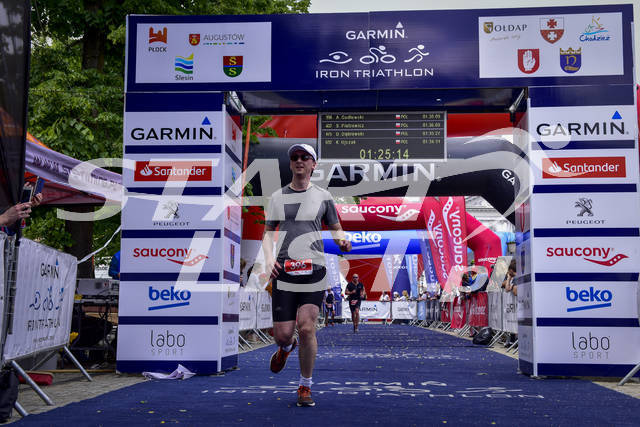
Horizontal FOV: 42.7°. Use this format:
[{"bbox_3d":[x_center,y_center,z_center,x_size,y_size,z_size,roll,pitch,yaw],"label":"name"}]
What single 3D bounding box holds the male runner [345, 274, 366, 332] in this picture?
[{"bbox_3d":[1.063,2.696,24.500,0.620,1.750,0.550,0,-7,-1],"label":"male runner"}]

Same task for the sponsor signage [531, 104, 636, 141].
[{"bbox_3d":[2.596,-0.886,8.136,1.032,0.348,0.040,0,-7,5],"label":"sponsor signage"}]

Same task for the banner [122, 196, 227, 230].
[{"bbox_3d":[-1.513,-0.007,8.357,1.020,0.343,0.040,0,-7,5],"label":"banner"}]

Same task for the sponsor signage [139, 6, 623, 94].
[{"bbox_3d":[0.543,-1.636,8.205,5.039,0.808,0.120,0,-7,4],"label":"sponsor signage"}]

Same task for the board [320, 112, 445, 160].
[{"bbox_3d":[0.701,-0.858,9.189,1.421,0.563,0.100,0,-7,5],"label":"board"}]

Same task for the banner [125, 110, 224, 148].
[{"bbox_3d":[-1.472,-0.852,8.229,1.004,0.352,0.050,0,-7,4],"label":"banner"}]

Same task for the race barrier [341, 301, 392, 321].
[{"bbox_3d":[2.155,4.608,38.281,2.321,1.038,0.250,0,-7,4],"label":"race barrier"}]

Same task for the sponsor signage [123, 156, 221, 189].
[{"bbox_3d":[-1.510,-0.438,8.408,1.020,0.355,0.040,0,-7,5],"label":"sponsor signage"}]

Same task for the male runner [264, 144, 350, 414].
[{"bbox_3d":[-0.086,0.407,5.620,0.580,1.760,0.650,0,-7,2],"label":"male runner"}]

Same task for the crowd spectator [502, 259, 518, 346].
[{"bbox_3d":[3.570,1.572,14.600,0.500,1.620,0.500,1,-7,-3],"label":"crowd spectator"}]

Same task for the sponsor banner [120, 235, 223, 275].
[{"bbox_3d":[-1.515,0.424,8.305,1.020,0.356,0.040,0,-7,5],"label":"sponsor banner"}]

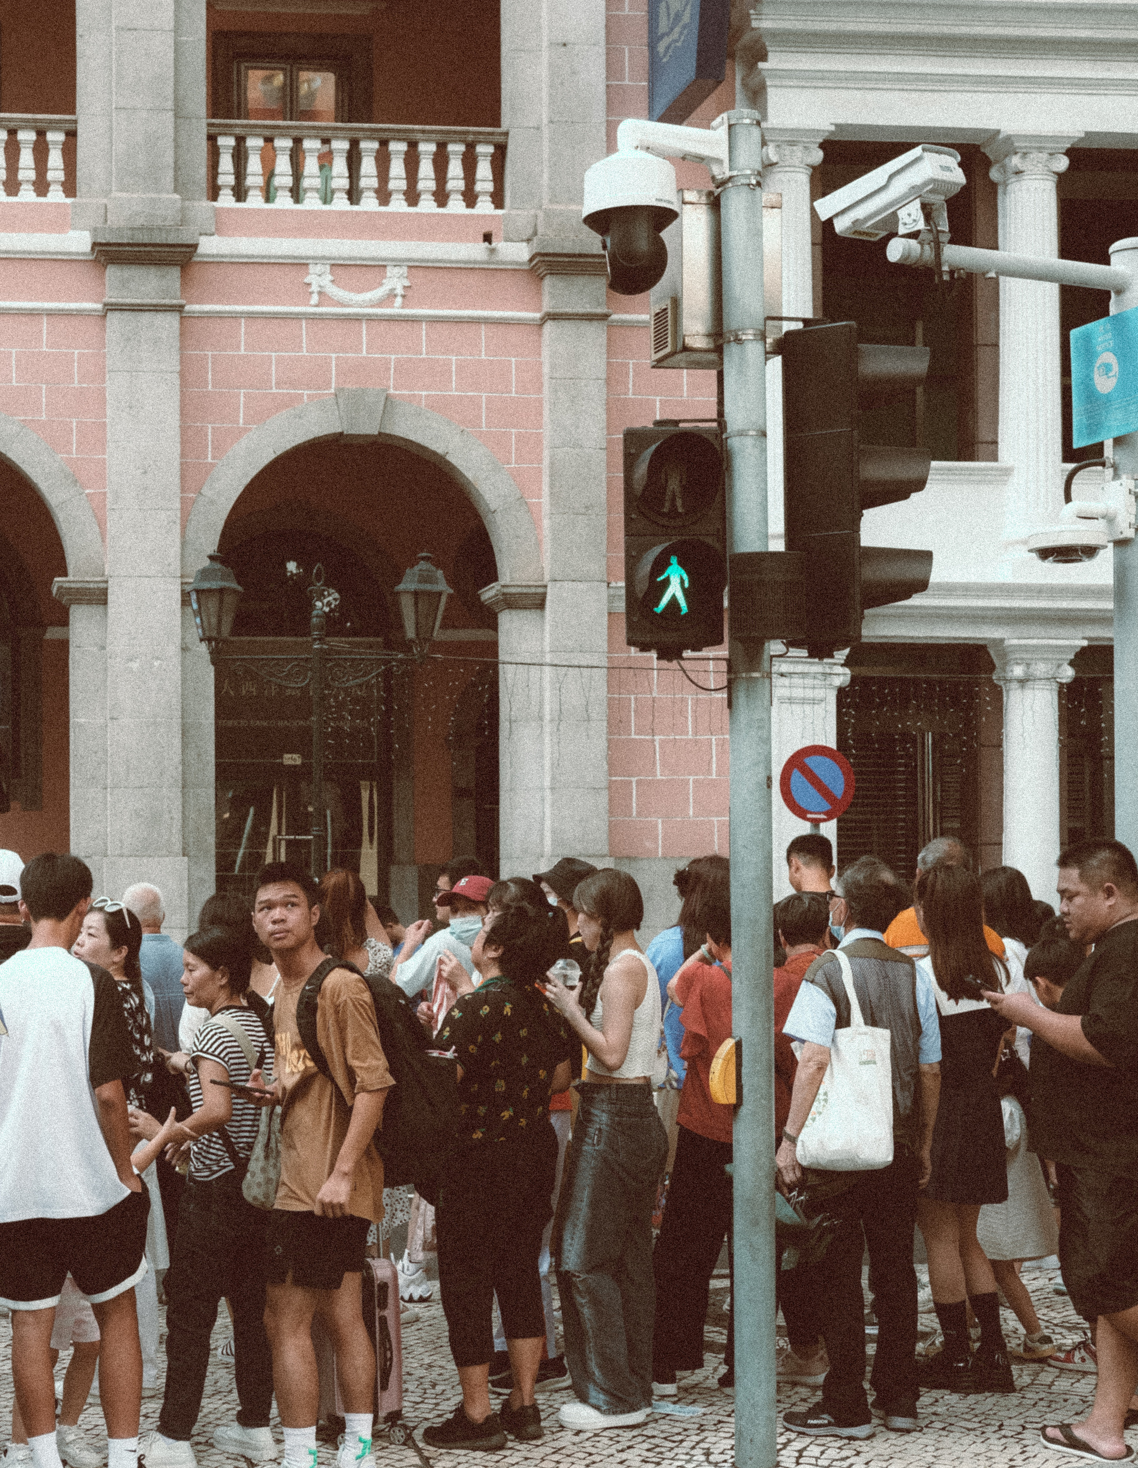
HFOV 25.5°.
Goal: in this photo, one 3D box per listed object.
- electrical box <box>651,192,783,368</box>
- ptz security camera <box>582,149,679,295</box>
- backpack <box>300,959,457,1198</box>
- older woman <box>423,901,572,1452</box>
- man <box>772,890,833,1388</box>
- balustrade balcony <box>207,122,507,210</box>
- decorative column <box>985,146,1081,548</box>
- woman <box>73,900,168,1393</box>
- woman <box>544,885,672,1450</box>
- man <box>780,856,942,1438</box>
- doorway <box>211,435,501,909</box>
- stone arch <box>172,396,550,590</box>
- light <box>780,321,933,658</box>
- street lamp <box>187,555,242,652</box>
[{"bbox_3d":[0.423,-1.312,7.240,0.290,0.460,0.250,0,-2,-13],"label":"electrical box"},{"bbox_3d":[0.167,-1.394,6.850,0.266,0.400,0.266,0,-3,6],"label":"ptz security camera"},{"bbox_3d":[-0.487,0.919,6.650,0.370,0.600,0.330,1,-2,-28],"label":"backpack"},{"bbox_3d":[-0.204,1.295,7.380,0.450,1.580,0.380,2,-3,-45],"label":"older woman"},{"bbox_3d":[0.744,1.309,8.150,0.470,1.590,0.360,1,-2,-30],"label":"man"},{"bbox_3d":[-1.781,-4.765,21.100,2.500,0.720,0.250,0,-3,-6],"label":"balustrade balcony"},{"bbox_3d":[4.549,-3.861,24.700,0.800,3.920,0.800,0,-2,-6],"label":"decorative column"},{"bbox_3d":[-1.432,1.326,8.100,0.340,1.590,0.420,1,-3,-22],"label":"woman"},{"bbox_3d":[0.119,1.232,7.500,0.380,1.650,0.420,0,-3,-5],"label":"woman"},{"bbox_3d":[0.872,1.224,7.500,0.490,1.700,0.350,1,-3,-22],"label":"man"},{"bbox_3d":[-1.773,0.262,21.000,2.420,5.500,0.500,0,-3,-6],"label":"doorway"},{"bbox_3d":[-1.991,-2.370,24.200,3.440,1.850,0.550,0,-2,-7],"label":"stone arch"},{"bbox_3d":[0.793,-0.674,6.920,0.420,0.920,0.290,0,-3,6],"label":"light"},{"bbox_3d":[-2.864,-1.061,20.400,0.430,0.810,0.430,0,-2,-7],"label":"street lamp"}]

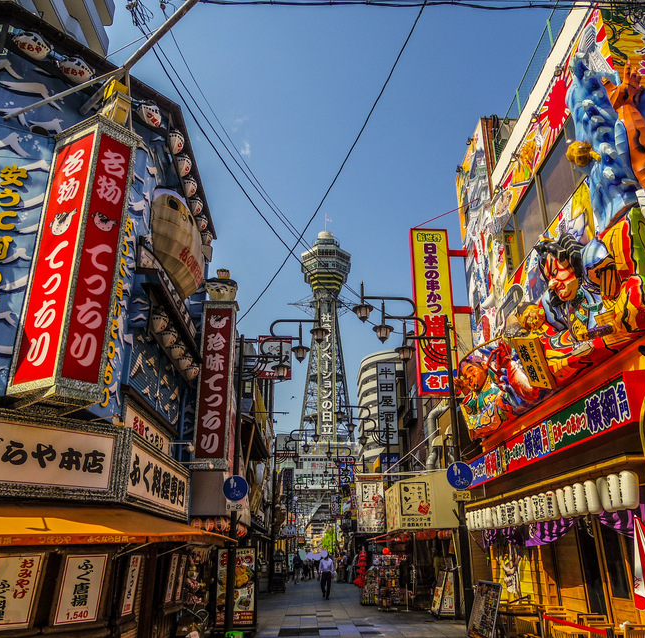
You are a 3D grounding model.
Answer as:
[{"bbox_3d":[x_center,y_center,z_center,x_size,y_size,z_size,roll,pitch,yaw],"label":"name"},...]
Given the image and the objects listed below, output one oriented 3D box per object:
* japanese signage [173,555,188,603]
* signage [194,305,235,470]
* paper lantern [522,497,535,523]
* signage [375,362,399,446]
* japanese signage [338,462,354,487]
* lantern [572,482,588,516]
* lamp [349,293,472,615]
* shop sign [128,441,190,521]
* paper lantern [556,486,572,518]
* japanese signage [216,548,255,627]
[{"bbox_3d":[-2.990,5.475,11.919,0.050,0.920,0.420,1,-22,4],"label":"japanese signage"},{"bbox_3d":[-2.850,1.744,15.081,0.850,4.400,0.600,1,-23,-2],"label":"signage"},{"bbox_3d":[3.970,3.677,10.871,0.250,0.490,0.250,1,-22,-1],"label":"paper lantern"},{"bbox_3d":[3.238,4.237,28.255,1.071,4.229,0.300,1,-22,-1],"label":"signage"},{"bbox_3d":[2.161,14.255,52.000,1.400,2.300,0.300,0,-22,1],"label":"japanese signage"},{"bbox_3d":[4.025,2.814,8.821,0.250,0.490,0.250,1,-22,-1],"label":"lantern"},{"bbox_3d":[1.990,2.817,13.229,2.420,8.200,0.550,0,-23,0],"label":"lamp"},{"bbox_3d":[-2.991,3.064,10.444,0.150,0.885,4.338,1,-22,-1],"label":"shop sign"},{"bbox_3d":[3.989,3.018,9.300,0.200,0.480,0.200,0,-22,-1],"label":"paper lantern"},{"bbox_3d":[-1.999,6.256,13.165,0.920,1.755,0.220,1,-22,-1],"label":"japanese signage"}]

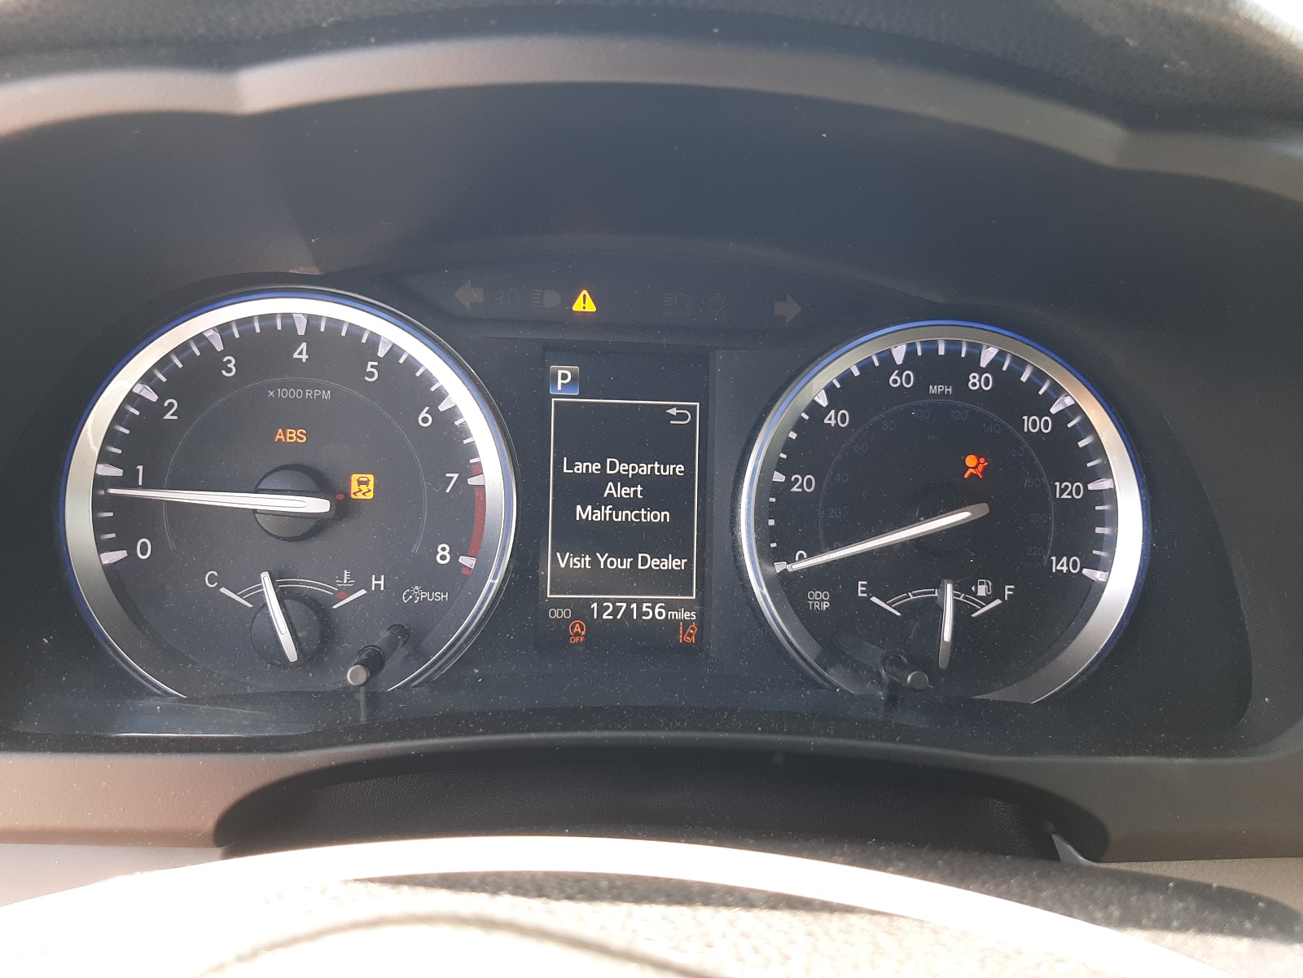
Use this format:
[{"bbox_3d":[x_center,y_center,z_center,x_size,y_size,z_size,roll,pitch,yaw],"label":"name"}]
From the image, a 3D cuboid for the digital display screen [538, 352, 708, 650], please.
[{"bbox_3d":[-0.009,0.004,0.318,0.054,0.096,0.010,1,-1,-6],"label":"digital display screen"}]

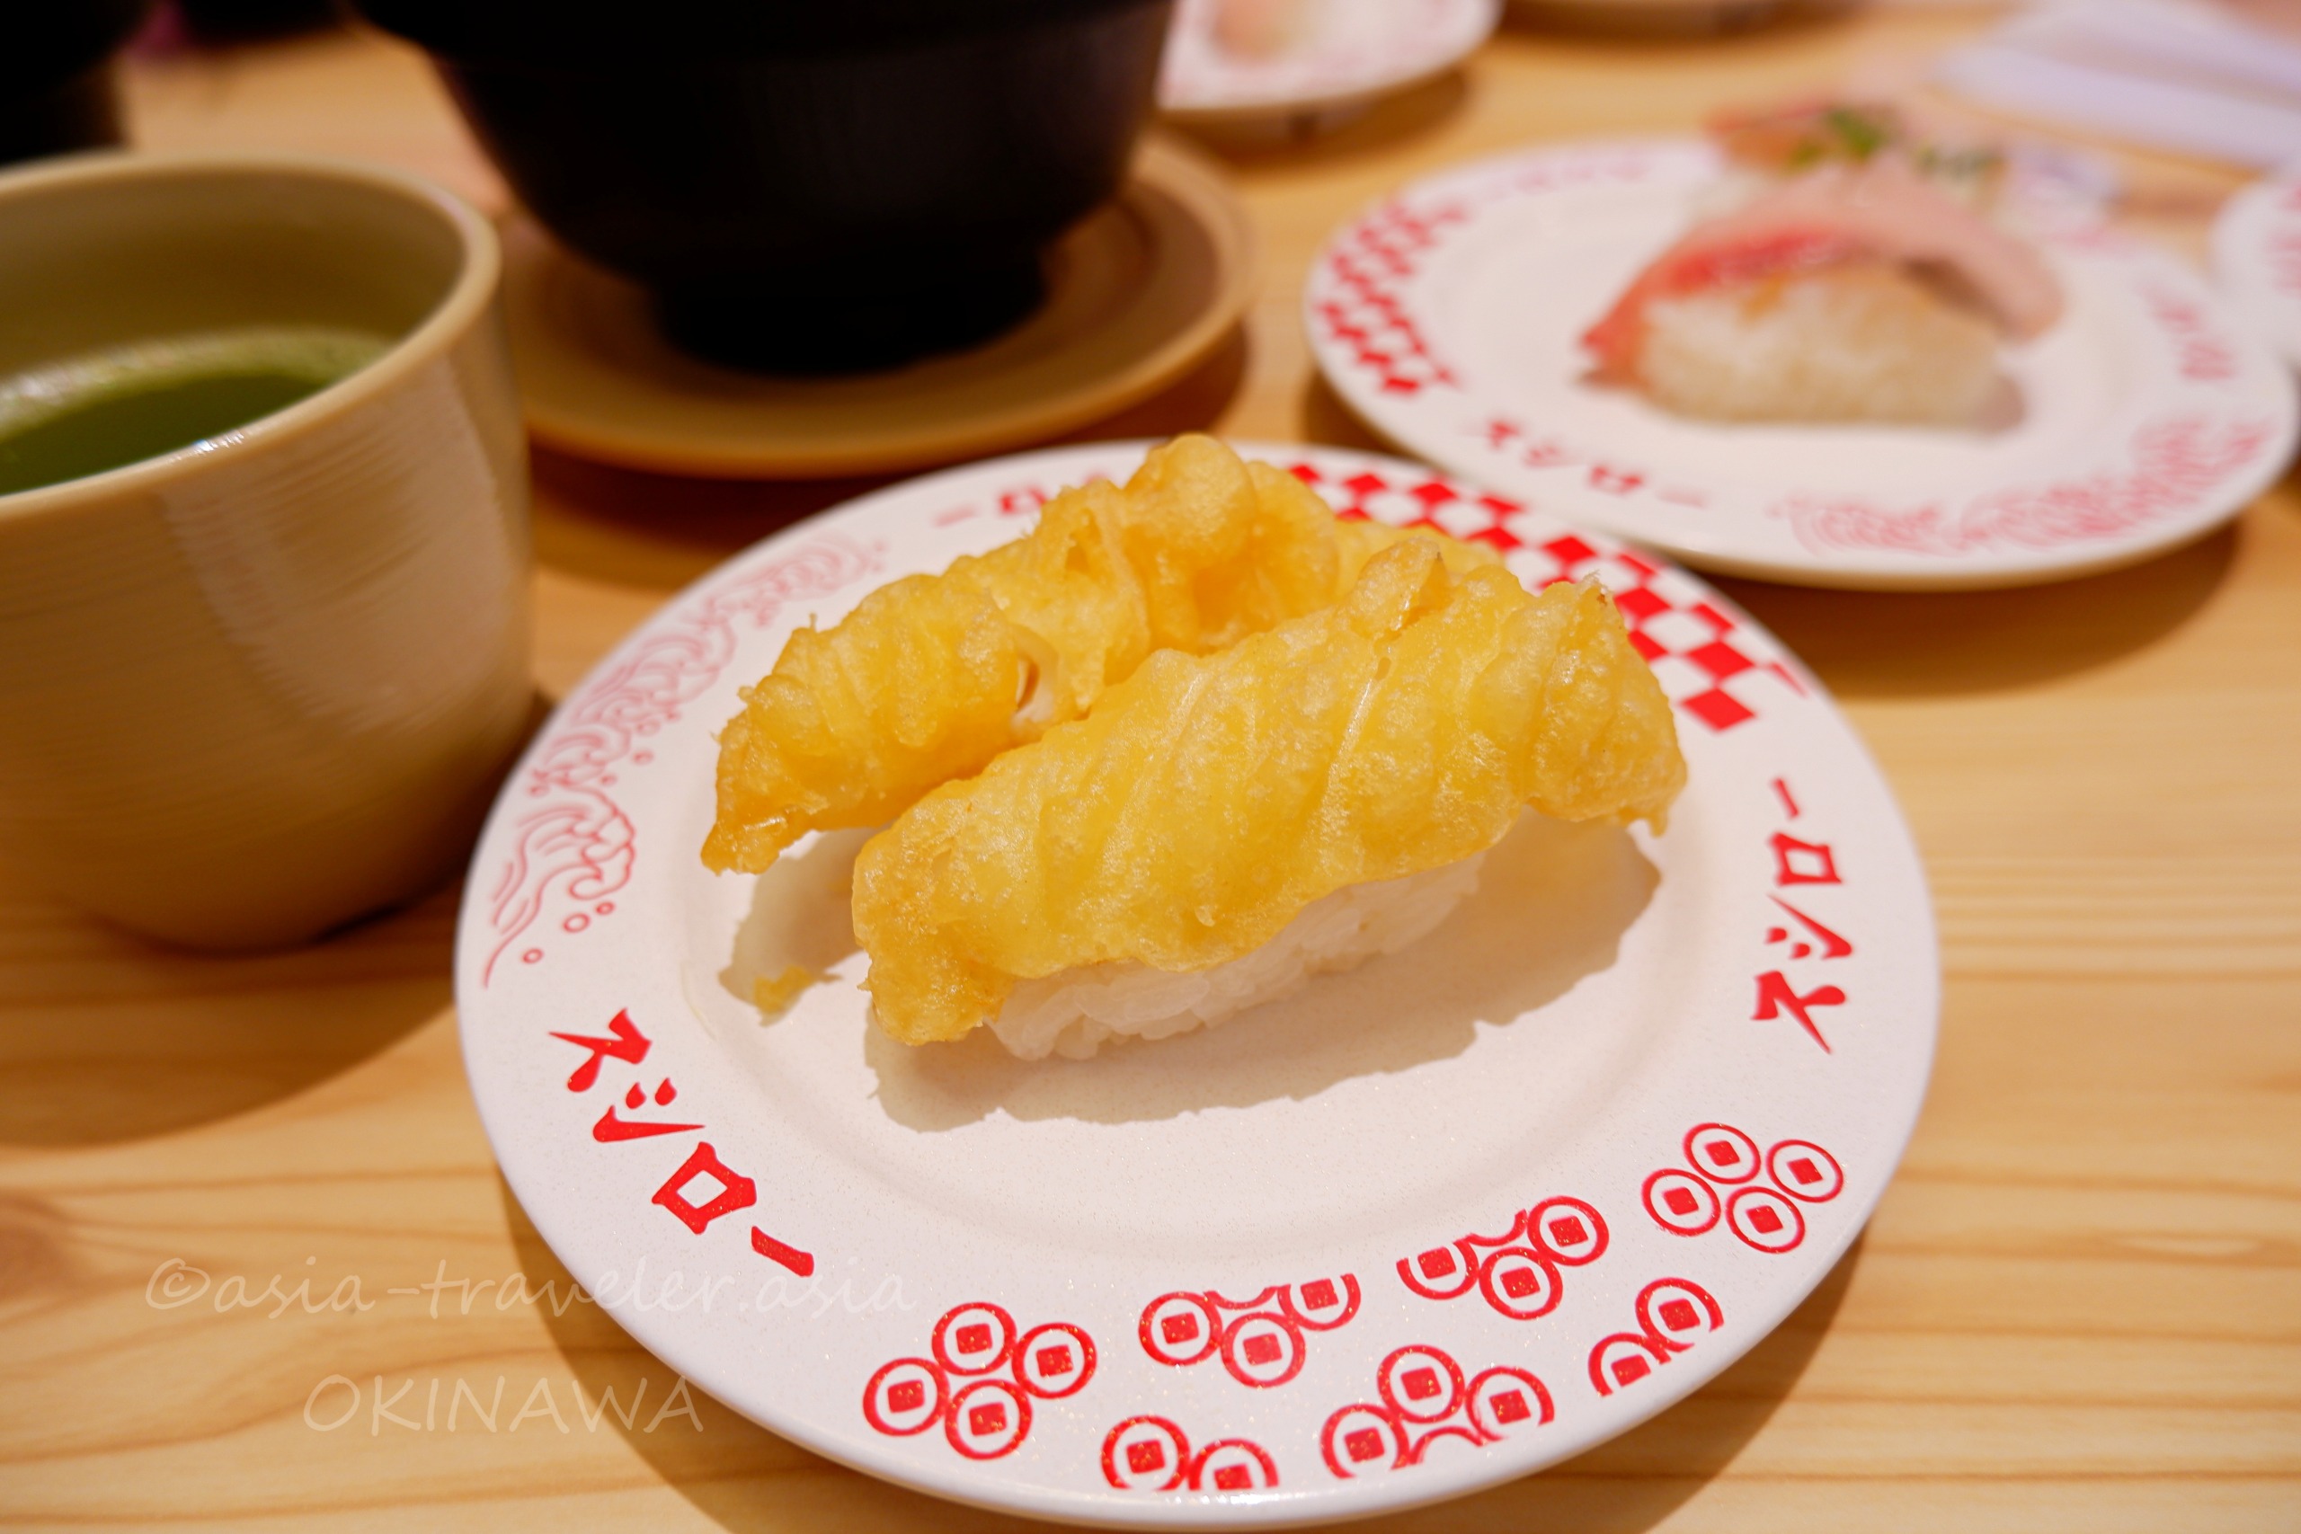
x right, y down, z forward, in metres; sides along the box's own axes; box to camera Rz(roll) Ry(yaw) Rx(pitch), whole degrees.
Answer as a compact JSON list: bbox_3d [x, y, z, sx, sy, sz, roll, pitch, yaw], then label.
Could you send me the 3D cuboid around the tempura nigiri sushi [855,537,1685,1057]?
[{"bbox_3d":[0.013,0.003,0.146,0.088,0.034,0.034,-17,45,-16],"label":"tempura nigiri sushi"}]

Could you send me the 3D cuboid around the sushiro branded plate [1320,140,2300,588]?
[{"bbox_3d":[0.101,-0.066,0.247,0.150,0.021,0.150,-1,43,1],"label":"sushiro branded plate"}]

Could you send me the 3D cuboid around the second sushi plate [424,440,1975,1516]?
[{"bbox_3d":[0.004,0.011,0.166,0.150,0.021,0.150,-1,43,1],"label":"second sushi plate"}]

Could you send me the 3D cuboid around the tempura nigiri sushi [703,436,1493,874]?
[{"bbox_3d":[-0.003,-0.012,0.162,0.090,0.035,0.033,-18,45,-16],"label":"tempura nigiri sushi"}]

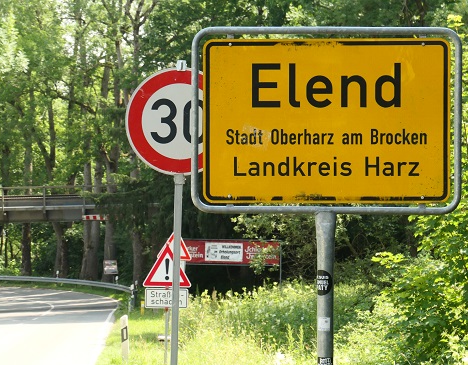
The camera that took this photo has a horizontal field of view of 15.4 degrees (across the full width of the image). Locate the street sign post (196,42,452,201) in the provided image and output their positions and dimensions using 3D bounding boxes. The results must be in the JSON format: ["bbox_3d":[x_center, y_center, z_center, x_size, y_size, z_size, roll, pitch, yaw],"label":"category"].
[{"bbox_3d":[0.362,-0.240,6.750,0.965,0.645,0.040,0,-1,4],"label":"street sign post"}]

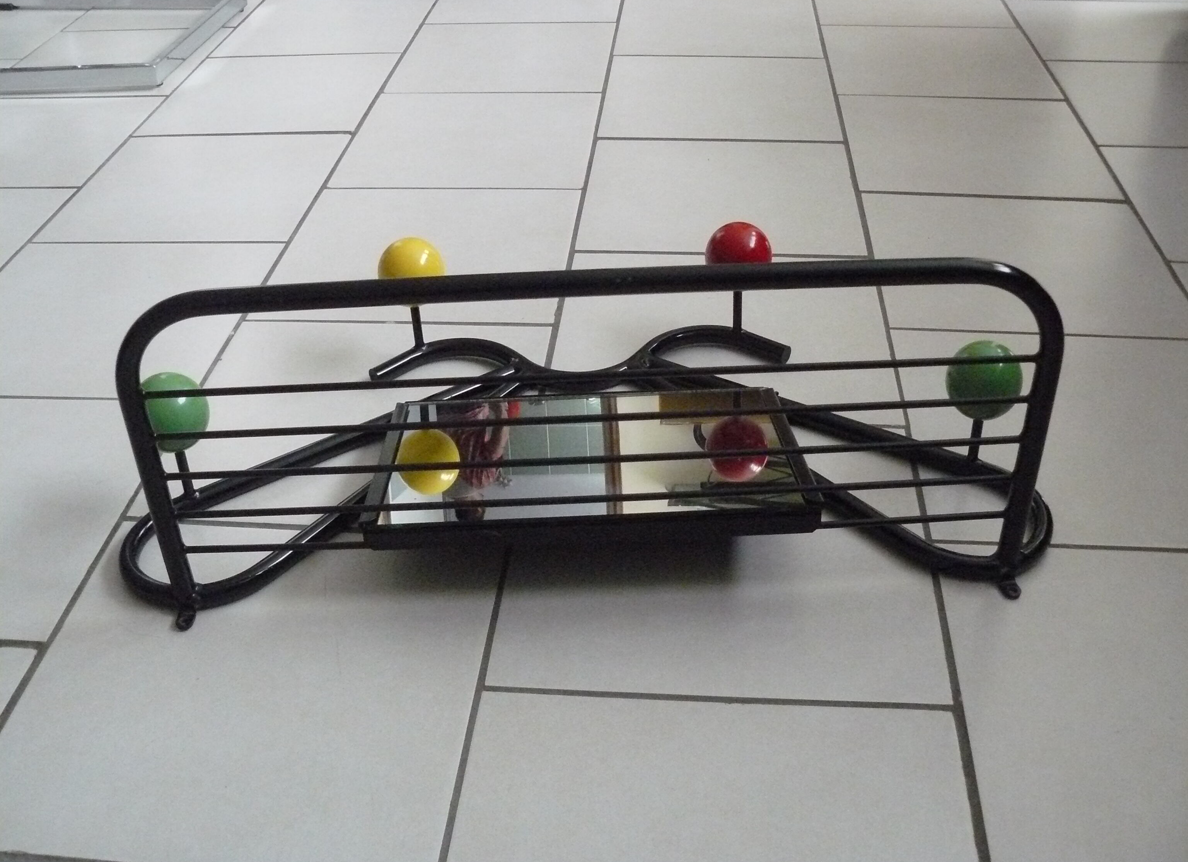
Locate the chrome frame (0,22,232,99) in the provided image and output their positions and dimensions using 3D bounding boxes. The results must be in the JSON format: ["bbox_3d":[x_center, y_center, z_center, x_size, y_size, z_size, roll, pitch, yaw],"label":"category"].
[{"bbox_3d":[-0.868,-0.634,1.975,0.506,0.034,0.386,1,36,5],"label":"chrome frame"}]

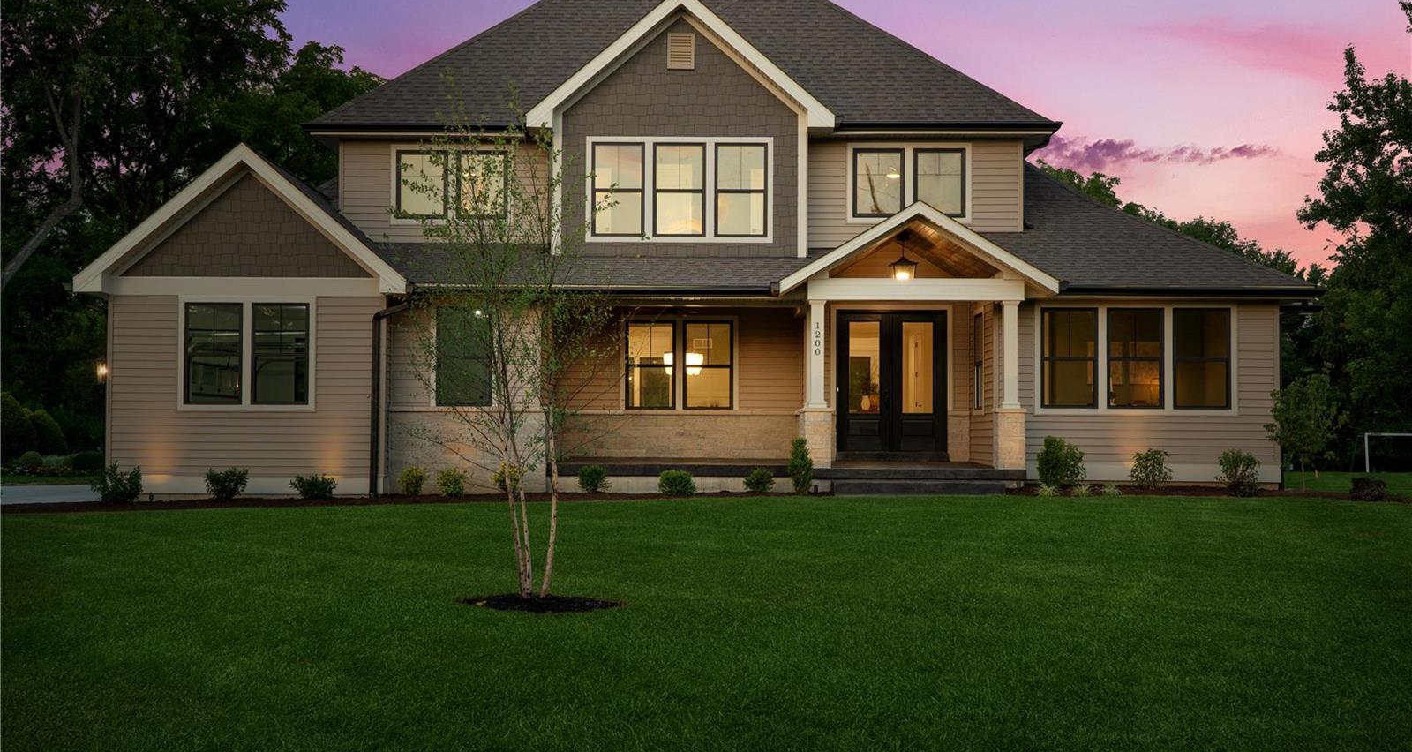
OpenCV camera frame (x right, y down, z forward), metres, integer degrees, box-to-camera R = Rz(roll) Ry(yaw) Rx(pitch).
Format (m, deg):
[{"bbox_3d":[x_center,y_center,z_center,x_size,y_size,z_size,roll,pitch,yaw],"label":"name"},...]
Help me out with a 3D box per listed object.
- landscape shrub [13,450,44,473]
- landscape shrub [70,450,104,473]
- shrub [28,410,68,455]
[{"bbox_3d":[-15.738,1.982,36.500,0.693,0.500,0.700,0,-1,1],"label":"landscape shrub"},{"bbox_3d":[-14.968,2.070,38.000,0.850,0.570,0.820,0,-2,0],"label":"landscape shrub"},{"bbox_3d":[-17.622,1.565,42.000,1.020,1.350,1.020,0,-2,0],"label":"shrub"}]

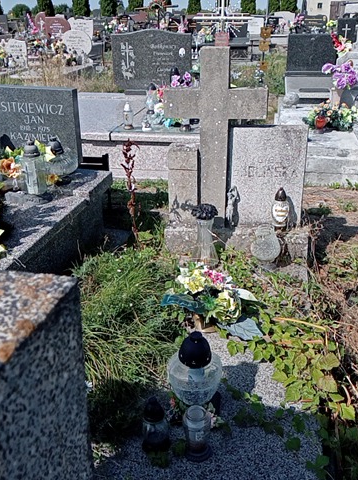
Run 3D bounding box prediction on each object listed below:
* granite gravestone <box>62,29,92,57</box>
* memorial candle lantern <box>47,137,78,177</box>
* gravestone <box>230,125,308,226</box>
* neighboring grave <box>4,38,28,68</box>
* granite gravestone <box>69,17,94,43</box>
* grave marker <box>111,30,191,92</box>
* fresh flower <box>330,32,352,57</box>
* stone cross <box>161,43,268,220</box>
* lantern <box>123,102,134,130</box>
[{"bbox_3d":[-2.332,-4.538,11.929,0.662,0.623,0.100,5,24,10],"label":"granite gravestone"},{"bbox_3d":[-0.855,-0.612,3.817,0.190,0.250,0.190,-2,24,13],"label":"memorial candle lantern"},{"bbox_3d":[0.606,-0.432,3.551,0.514,0.694,0.090,3,24,7],"label":"gravestone"},{"bbox_3d":[-3.726,-4.291,11.928,0.493,0.639,0.100,5,24,10],"label":"neighboring grave"},{"bbox_3d":[-2.930,-6.325,15.634,0.744,0.726,0.120,5,24,10],"label":"granite gravestone"},{"bbox_3d":[-0.354,-2.382,6.873,1.056,0.744,0.100,4,24,10],"label":"grave marker"},{"bbox_3d":[2.547,-3.070,8.154,0.327,0.369,0.250,4,24,10],"label":"fresh flower"},{"bbox_3d":[0.234,-0.680,3.464,0.675,1.143,0.130,3,24,7],"label":"stone cross"},{"bbox_3d":[-0.501,-1.222,5.091,0.094,0.250,0.094,4,24,10],"label":"lantern"}]

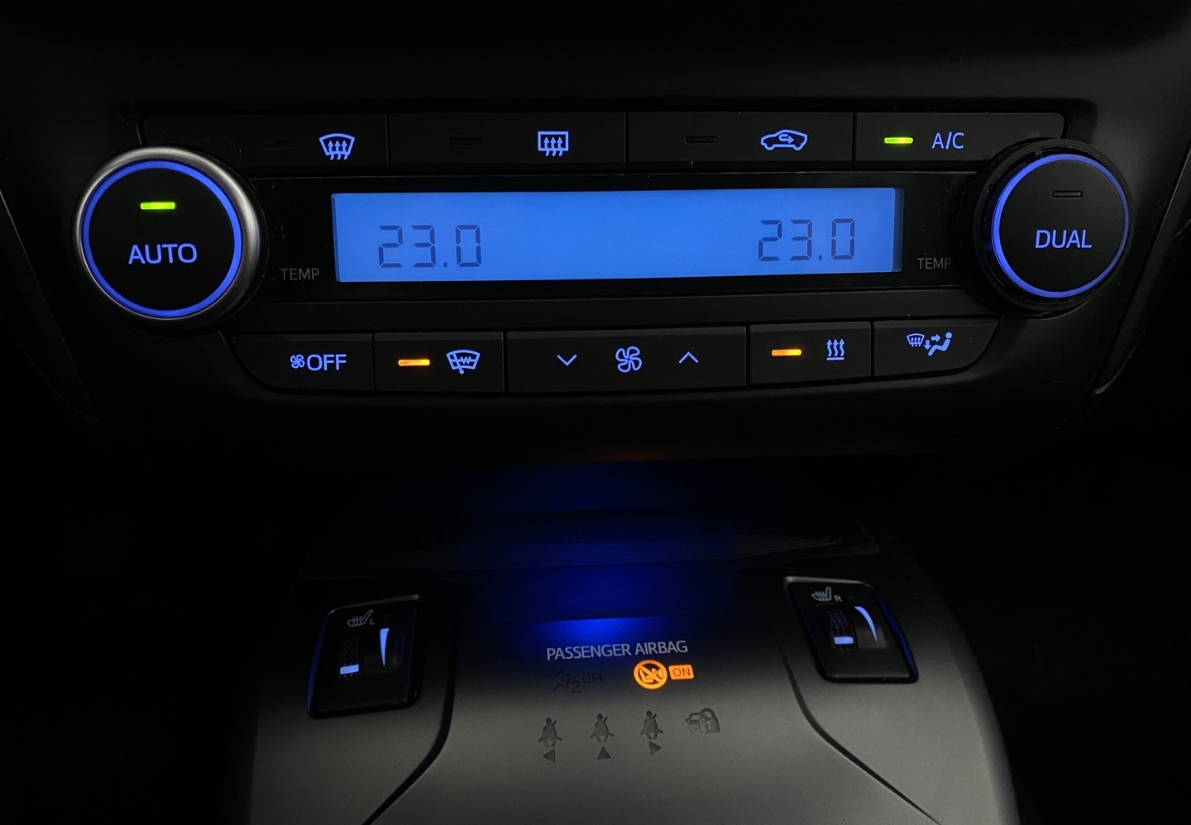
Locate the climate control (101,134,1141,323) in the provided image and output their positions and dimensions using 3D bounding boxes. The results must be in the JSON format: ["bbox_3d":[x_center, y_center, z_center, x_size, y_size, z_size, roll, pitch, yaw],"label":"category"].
[{"bbox_3d":[0.006,-0.039,0.202,0.226,0.038,0.023,-2,5,-4],"label":"climate control"}]

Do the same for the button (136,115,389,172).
[{"bbox_3d":[-0.076,-0.062,0.209,0.054,0.013,0.006,-2,8,-4],"label":"button"}]

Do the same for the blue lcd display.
[{"bbox_3d":[0.007,-0.044,0.220,0.139,0.021,0.005,-2,8,-4],"label":"blue lcd display"}]

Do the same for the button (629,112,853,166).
[{"bbox_3d":[0.035,-0.066,0.218,0.055,0.013,0.006,-2,8,-4],"label":"button"}]

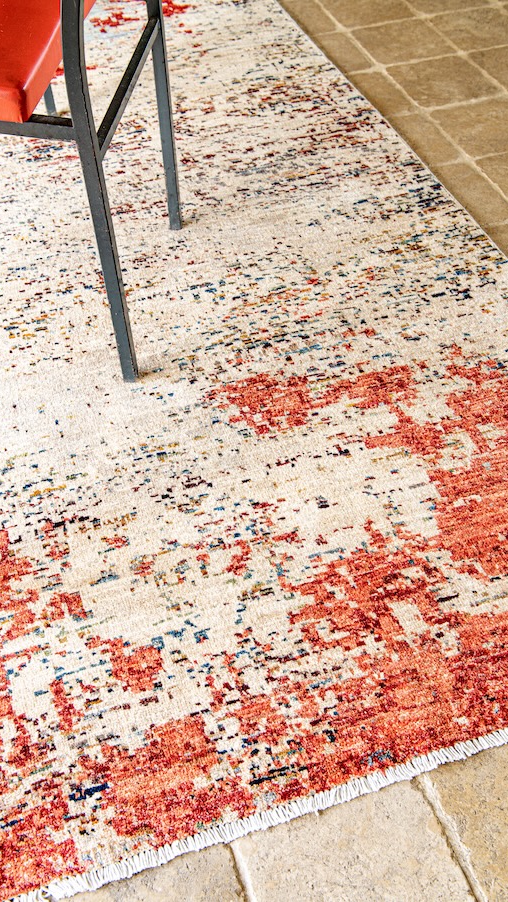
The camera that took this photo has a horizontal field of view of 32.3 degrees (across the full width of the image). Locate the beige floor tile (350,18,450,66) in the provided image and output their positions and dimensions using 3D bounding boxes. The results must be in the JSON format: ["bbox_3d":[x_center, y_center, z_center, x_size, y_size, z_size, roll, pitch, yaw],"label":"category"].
[{"bbox_3d":[0.365,-1.004,2.158,0.189,0.012,0.199,-15,51,-12],"label":"beige floor tile"}]

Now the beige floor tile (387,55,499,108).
[{"bbox_3d":[0.435,-0.851,2.028,0.192,0.012,0.203,-15,51,-12],"label":"beige floor tile"}]

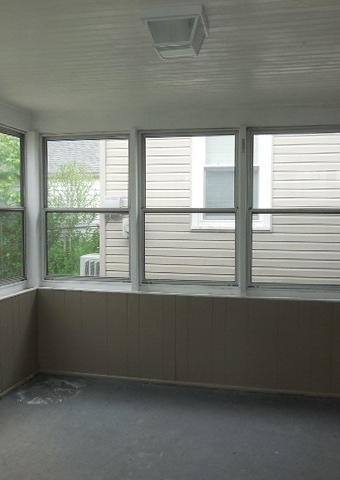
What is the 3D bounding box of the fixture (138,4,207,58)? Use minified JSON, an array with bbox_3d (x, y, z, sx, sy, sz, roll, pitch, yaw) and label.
[{"bbox_3d":[0.030,-0.925,2.091,0.252,0.150,0.245,1,3,11],"label":"fixture"}]

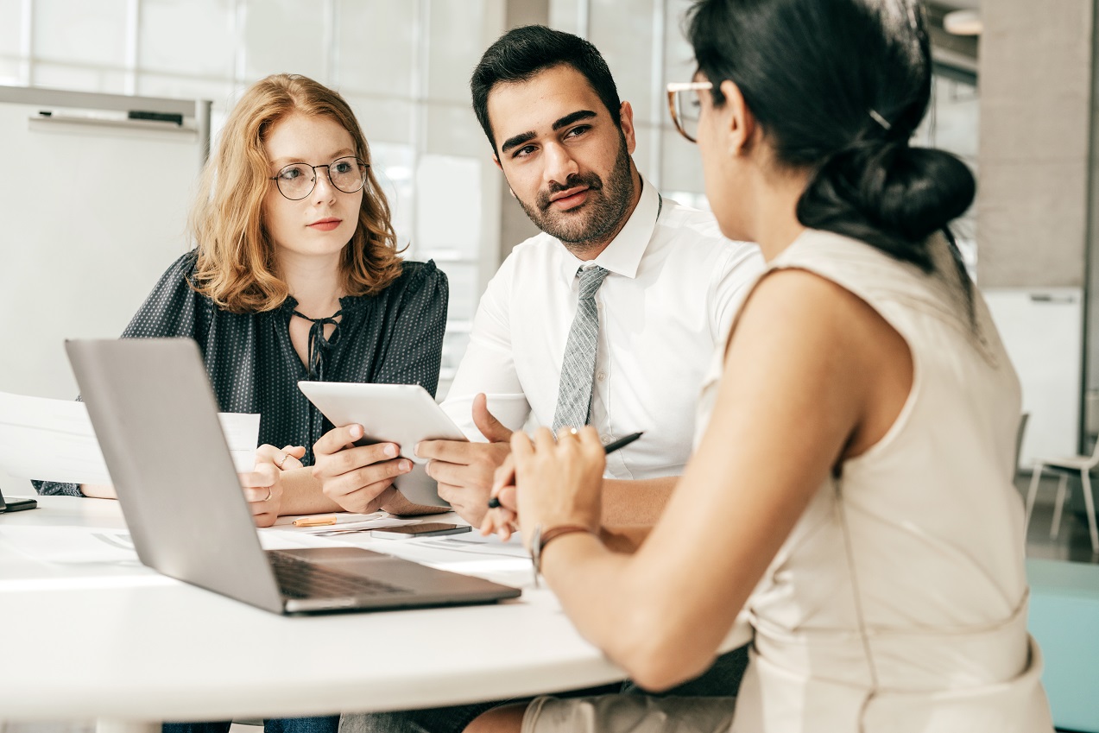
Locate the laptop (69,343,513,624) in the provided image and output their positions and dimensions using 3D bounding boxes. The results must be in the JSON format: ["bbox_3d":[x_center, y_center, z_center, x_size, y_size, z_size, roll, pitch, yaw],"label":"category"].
[{"bbox_3d":[-0.224,0.083,1.290,0.287,0.205,0.304,2,0,-35],"label":"laptop"}]

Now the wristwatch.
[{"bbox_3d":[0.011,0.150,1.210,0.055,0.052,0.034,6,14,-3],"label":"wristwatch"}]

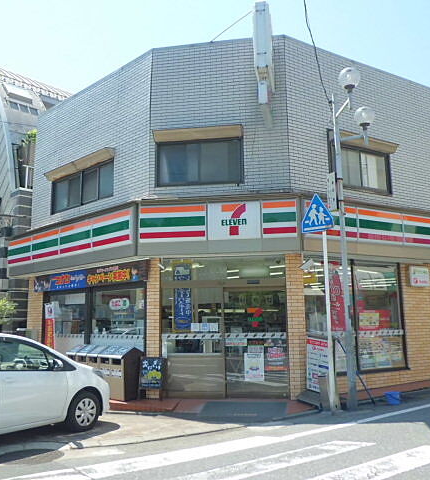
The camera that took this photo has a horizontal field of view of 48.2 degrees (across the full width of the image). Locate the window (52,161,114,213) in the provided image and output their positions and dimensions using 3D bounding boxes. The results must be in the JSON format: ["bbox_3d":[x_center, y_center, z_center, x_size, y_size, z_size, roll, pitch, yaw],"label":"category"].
[{"bbox_3d":[-3.310,-1.270,11.787,2.766,0.843,0.160,-10,-12,42],"label":"window"}]

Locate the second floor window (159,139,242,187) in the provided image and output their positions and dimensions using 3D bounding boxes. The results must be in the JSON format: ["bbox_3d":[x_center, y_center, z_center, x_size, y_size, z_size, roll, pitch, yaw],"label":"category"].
[{"bbox_3d":[-0.326,-1.584,9.788,1.766,0.958,0.160,-2,-9,7],"label":"second floor window"}]

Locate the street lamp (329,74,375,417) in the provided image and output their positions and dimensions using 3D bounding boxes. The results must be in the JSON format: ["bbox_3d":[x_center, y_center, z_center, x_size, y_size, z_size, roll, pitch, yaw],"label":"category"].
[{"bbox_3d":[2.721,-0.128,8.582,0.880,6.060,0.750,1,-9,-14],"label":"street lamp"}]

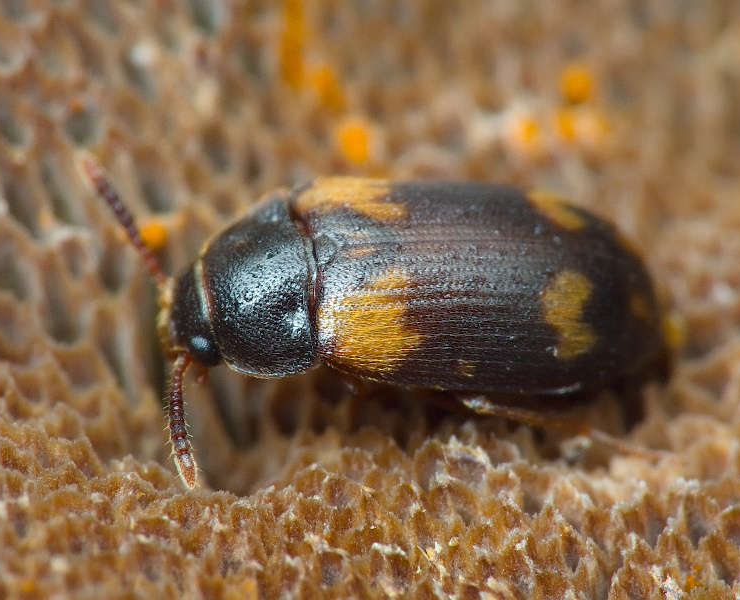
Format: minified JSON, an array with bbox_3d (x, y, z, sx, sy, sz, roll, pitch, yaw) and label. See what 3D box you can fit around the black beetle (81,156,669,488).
[{"bbox_3d":[0.000,0.000,0.039,0.006,0.002,0.004,3,52,-18],"label":"black beetle"}]

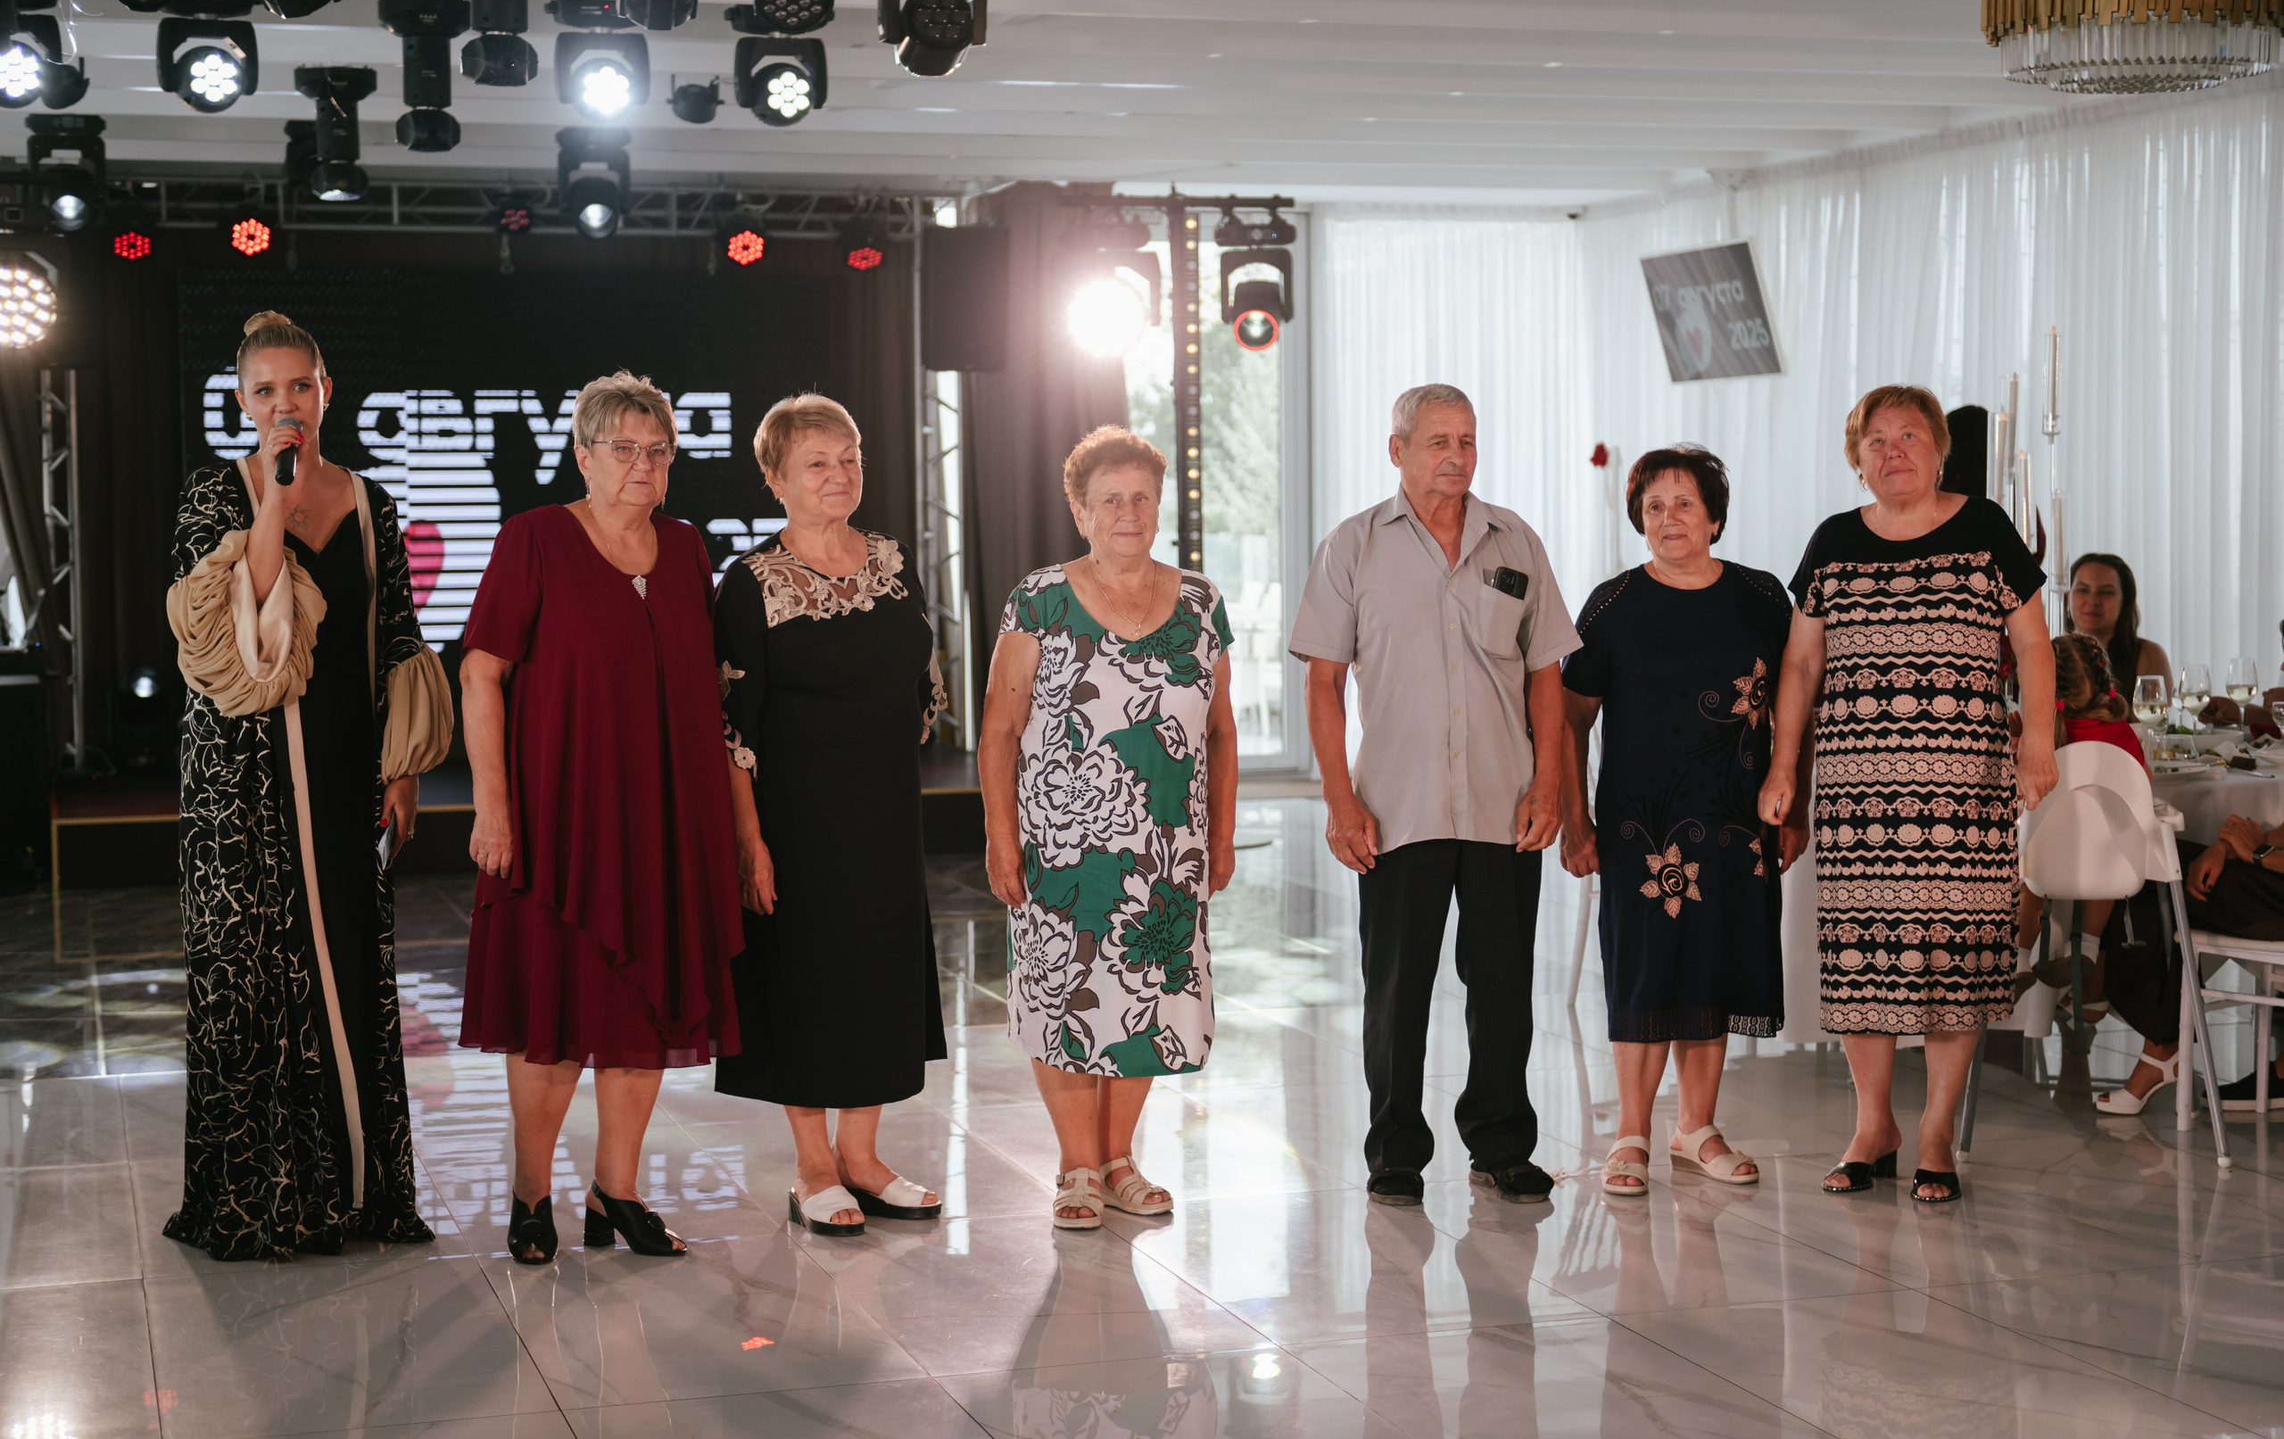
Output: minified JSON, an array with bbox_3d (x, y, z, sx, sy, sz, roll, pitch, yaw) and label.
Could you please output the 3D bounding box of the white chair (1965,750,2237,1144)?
[{"bbox_3d":[2.087,0.477,7.660,0.570,0.900,0.610,0,4,14],"label":"white chair"}]

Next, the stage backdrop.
[{"bbox_3d":[-2.907,-1.153,15.936,2.880,1.788,0.100,-2,4,-17],"label":"stage backdrop"}]

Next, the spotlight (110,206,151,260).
[{"bbox_3d":[-4.370,-2.102,15.050,0.200,0.235,0.170,-2,4,-17],"label":"spotlight"}]

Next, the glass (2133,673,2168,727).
[{"bbox_3d":[2.445,-0.003,8.447,0.085,0.210,0.085,-1,4,0],"label":"glass"}]

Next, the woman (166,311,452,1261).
[{"bbox_3d":[-1.599,0.122,6.671,0.530,1.788,0.430,-3,4,-26],"label":"woman"}]

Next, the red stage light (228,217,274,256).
[{"bbox_3d":[-3.885,-2.107,15.200,0.200,0.200,0.150,-2,4,-14],"label":"red stage light"}]

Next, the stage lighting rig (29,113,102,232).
[{"bbox_3d":[-3.986,-2.022,12.895,0.290,0.440,0.270,-2,4,-17],"label":"stage lighting rig"}]

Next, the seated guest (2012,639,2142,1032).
[{"bbox_3d":[2.091,0.237,7.763,0.310,0.869,0.470,0,4,14],"label":"seated guest"}]

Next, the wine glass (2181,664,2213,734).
[{"bbox_3d":[2.698,-0.028,8.916,0.082,0.226,0.082,-1,4,0],"label":"wine glass"}]

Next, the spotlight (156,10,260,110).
[{"bbox_3d":[-2.588,-1.824,9.662,0.270,0.280,0.220,-2,4,-17],"label":"spotlight"}]

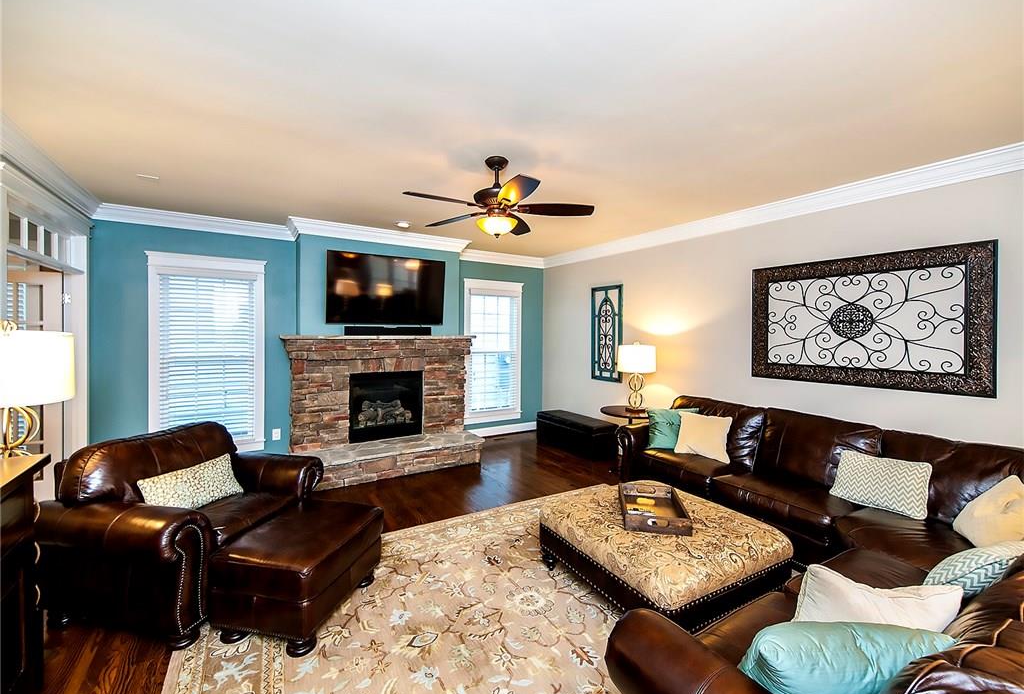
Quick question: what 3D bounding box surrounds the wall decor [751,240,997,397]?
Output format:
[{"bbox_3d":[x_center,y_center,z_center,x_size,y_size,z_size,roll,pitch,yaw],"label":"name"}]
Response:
[{"bbox_3d":[2.669,-0.199,3.254,0.058,0.997,1.501,-1,2,-33],"label":"wall decor"}]

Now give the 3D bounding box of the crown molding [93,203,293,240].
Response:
[{"bbox_3d":[-3.138,-1.269,4.225,1.675,0.137,0.128,-1,2,-33],"label":"crown molding"}]

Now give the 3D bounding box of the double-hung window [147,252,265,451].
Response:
[{"bbox_3d":[-3.145,0.111,4.342,0.967,2.067,0.101,-1,2,-33],"label":"double-hung window"}]

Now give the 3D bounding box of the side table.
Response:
[{"bbox_3d":[1.321,1.068,4.643,0.655,0.694,0.655,-1,2,-33],"label":"side table"}]

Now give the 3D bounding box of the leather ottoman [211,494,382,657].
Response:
[{"bbox_3d":[-1.153,1.235,2.306,0.554,0.476,0.710,1,2,12],"label":"leather ottoman"}]

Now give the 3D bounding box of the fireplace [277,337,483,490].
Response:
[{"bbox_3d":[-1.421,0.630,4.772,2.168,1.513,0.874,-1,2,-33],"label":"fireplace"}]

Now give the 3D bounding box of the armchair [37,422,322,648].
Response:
[{"bbox_3d":[-1.922,0.996,2.605,0.975,0.920,1.201,1,2,12],"label":"armchair"}]

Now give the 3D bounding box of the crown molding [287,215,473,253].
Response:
[{"bbox_3d":[-1.425,-1.274,4.820,2.067,0.137,0.148,-1,2,-33],"label":"crown molding"}]

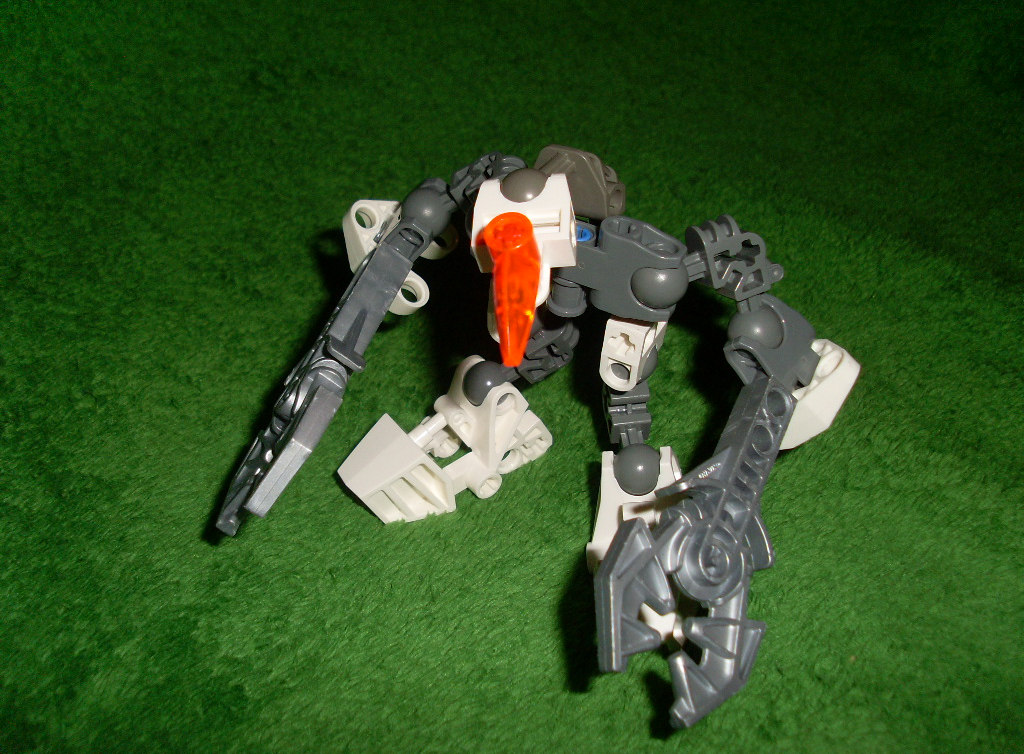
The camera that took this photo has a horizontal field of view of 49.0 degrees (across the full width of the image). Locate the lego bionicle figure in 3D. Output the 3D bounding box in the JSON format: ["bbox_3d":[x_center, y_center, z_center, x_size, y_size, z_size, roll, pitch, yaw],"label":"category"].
[{"bbox_3d":[0.007,-0.001,0.218,0.111,0.066,0.093,16,47,15],"label":"lego bionicle figure"}]

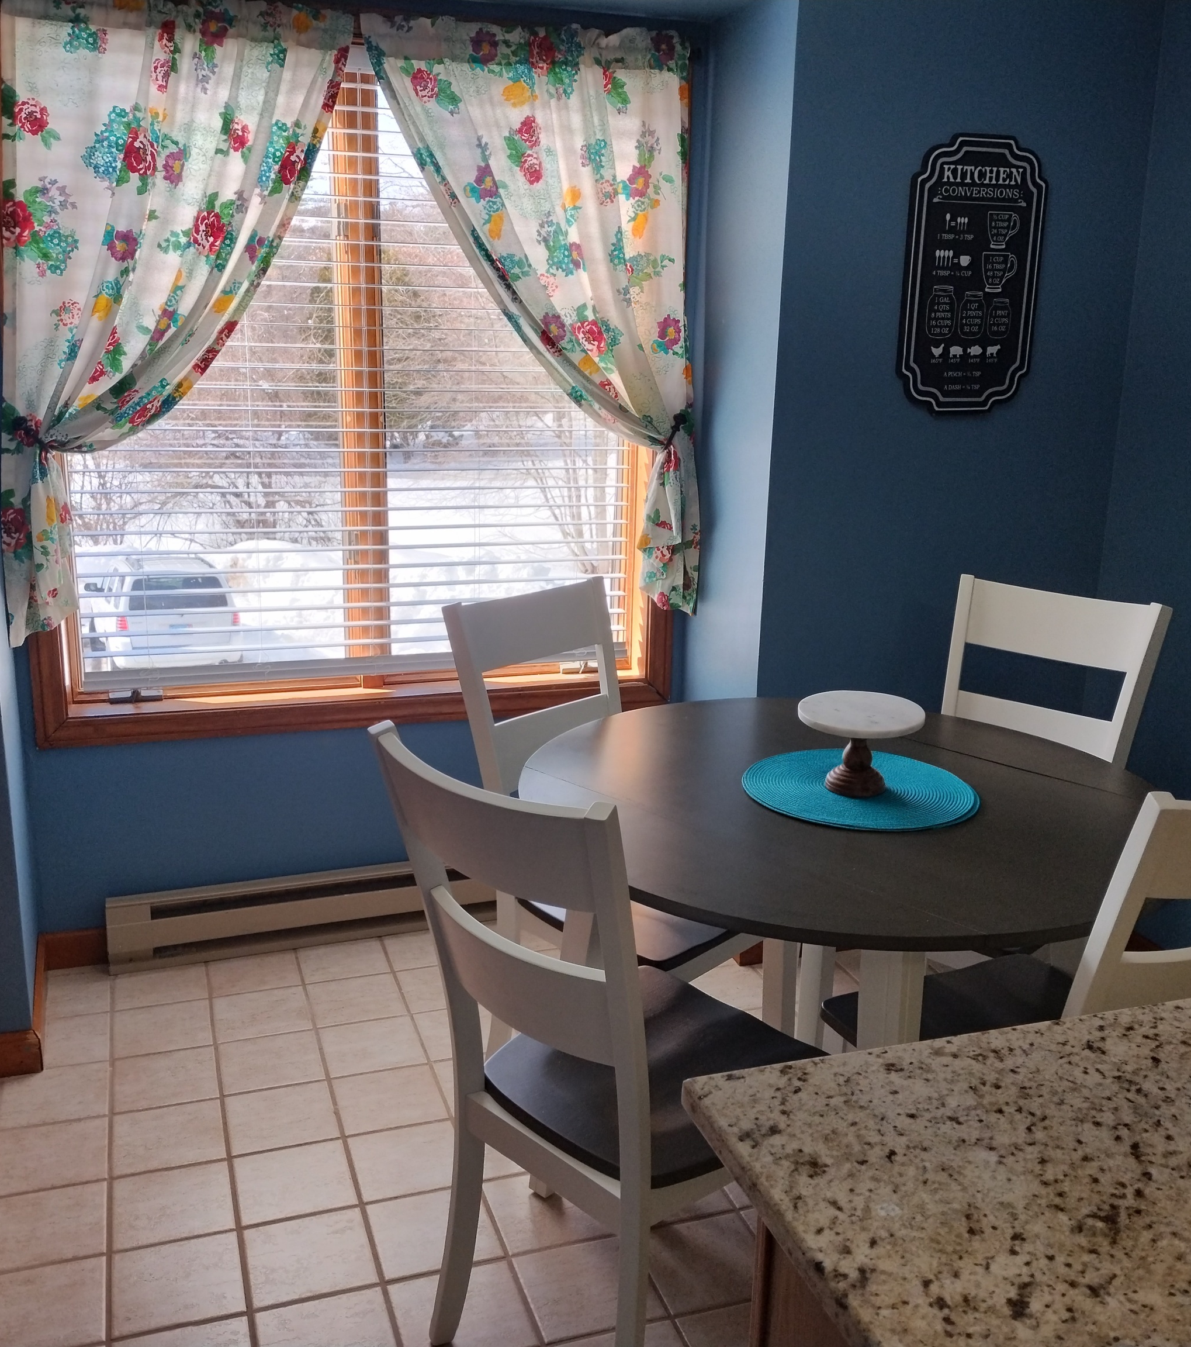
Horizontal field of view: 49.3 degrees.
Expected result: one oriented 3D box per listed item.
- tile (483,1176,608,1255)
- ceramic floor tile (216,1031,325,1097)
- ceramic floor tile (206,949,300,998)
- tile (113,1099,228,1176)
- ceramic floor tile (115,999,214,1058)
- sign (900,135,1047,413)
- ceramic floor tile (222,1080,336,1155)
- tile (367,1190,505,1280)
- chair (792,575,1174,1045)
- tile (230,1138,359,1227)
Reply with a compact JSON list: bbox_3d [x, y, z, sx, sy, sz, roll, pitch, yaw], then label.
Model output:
[{"bbox_3d":[-0.078,0.933,2.264,0.197,0.010,0.197,-4,15,-19],"label":"tile"},{"bbox_3d":[-0.671,0.805,2.681,0.198,0.010,0.198,-4,16,-19],"label":"ceramic floor tile"},{"bbox_3d":[-0.803,0.709,3.052,0.197,0.009,0.190,-4,15,-19],"label":"ceramic floor tile"},{"bbox_3d":[-0.796,0.868,2.427,0.198,0.010,0.198,-4,16,-19],"label":"tile"},{"bbox_3d":[-0.932,0.767,2.801,0.198,0.010,0.198,-4,16,-19],"label":"ceramic floor tile"},{"bbox_3d":[0.835,-0.881,2.887,0.350,0.592,0.015,-4,16,-19],"label":"sign"},{"bbox_3d":[-0.603,0.855,2.494,0.198,0.010,0.198,-4,16,-19],"label":"ceramic floor tile"},{"bbox_3d":[-0.274,0.946,2.197,0.197,0.010,0.197,-4,15,-19],"label":"tile"},{"bbox_3d":[0.787,0.341,2.655,0.455,0.980,0.550,14,19,41],"label":"chair"},{"bbox_3d":[-0.537,0.909,2.319,0.197,0.010,0.197,-4,15,-19],"label":"tile"}]

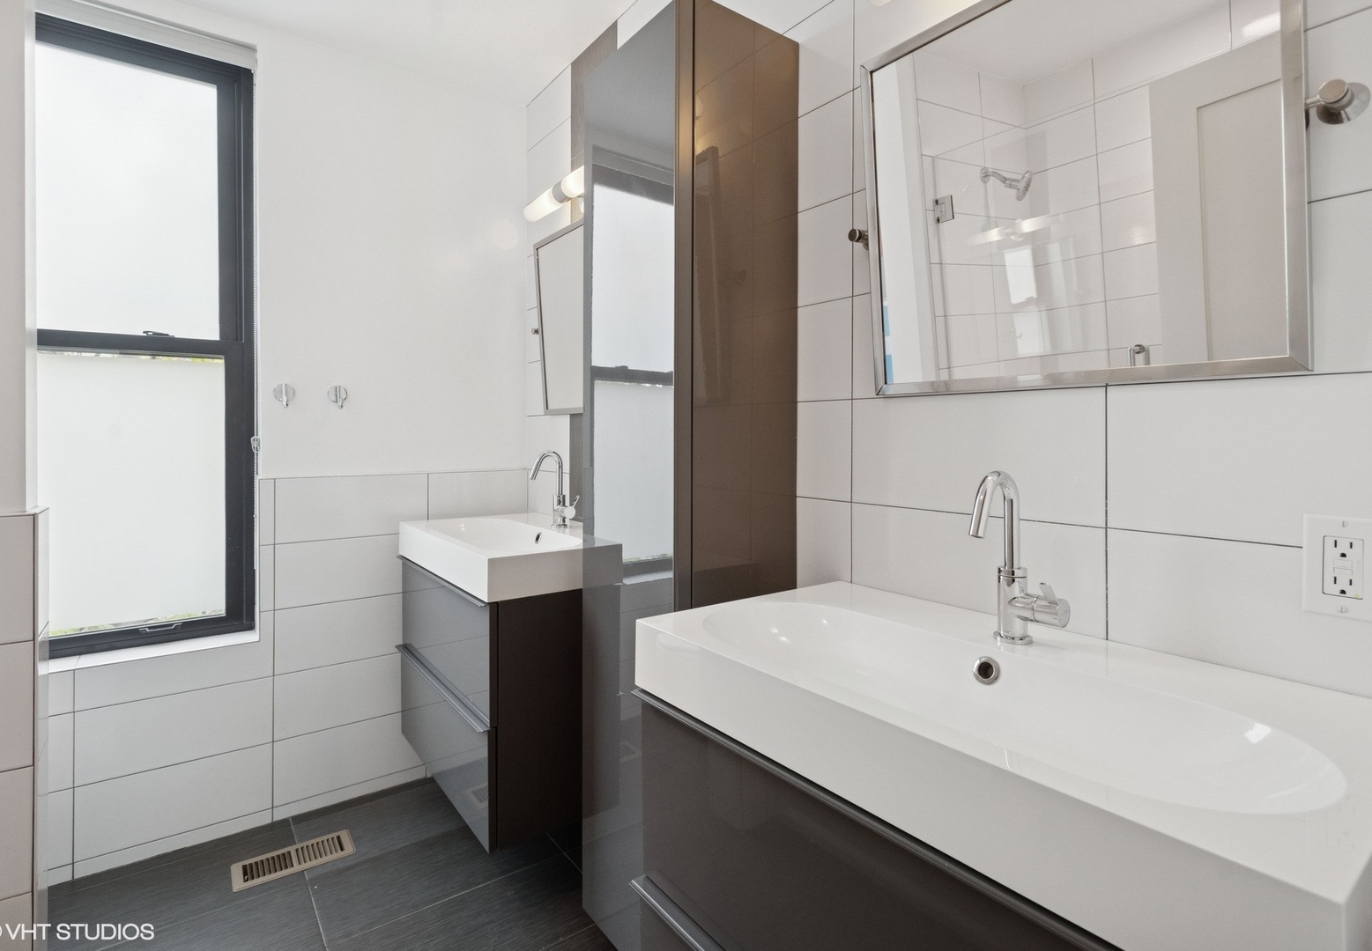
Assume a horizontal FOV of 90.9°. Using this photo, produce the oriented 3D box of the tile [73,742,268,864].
[{"bbox_3d":[-1.460,0.932,1.950,0.457,0.203,0.010,-1,1,-37],"label":"tile"}]

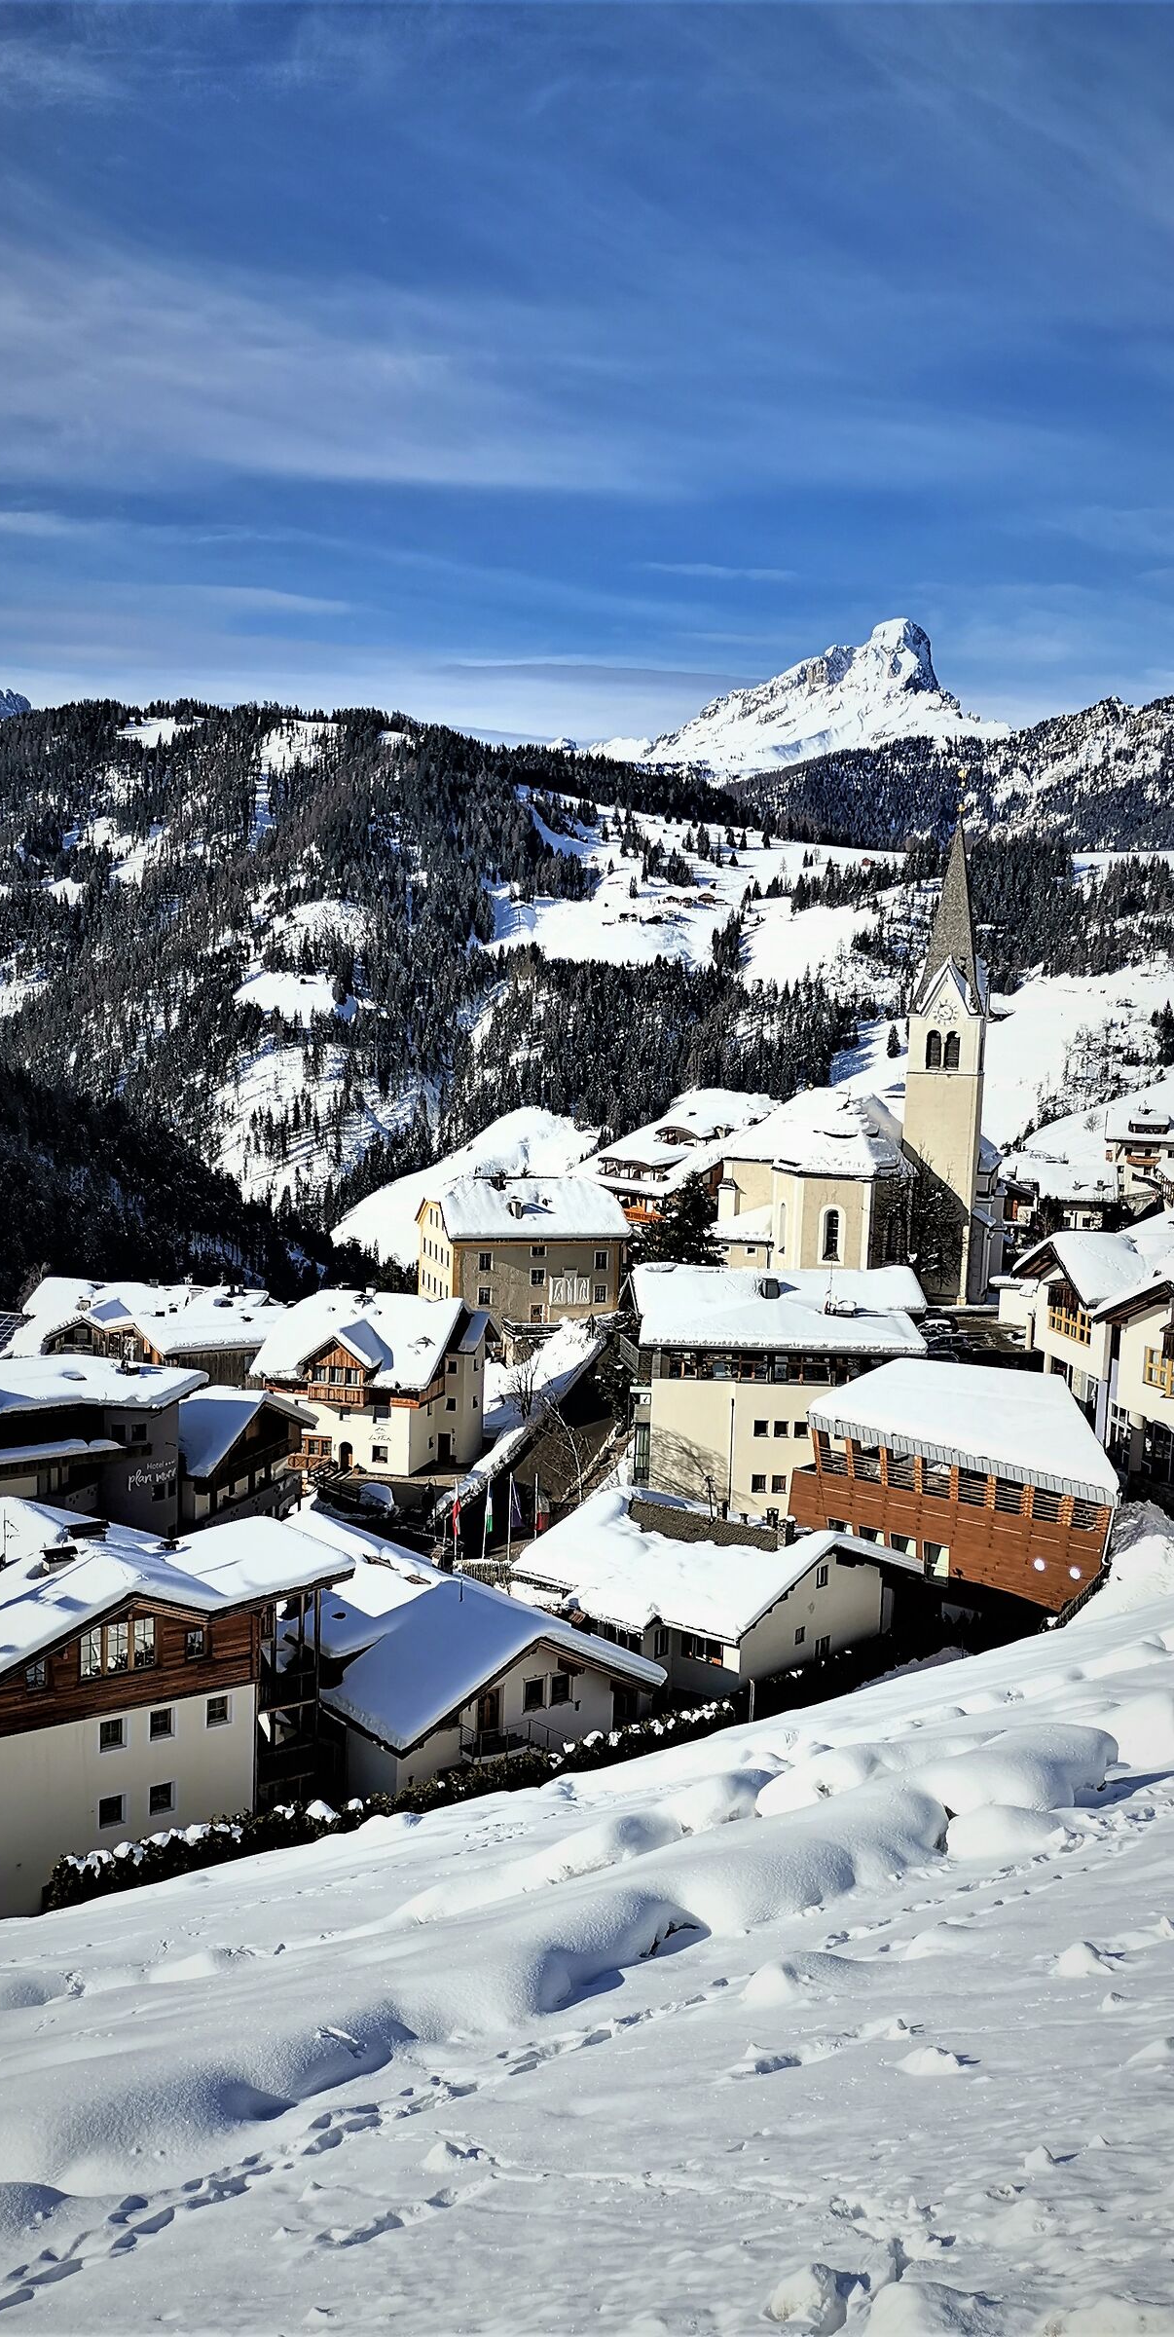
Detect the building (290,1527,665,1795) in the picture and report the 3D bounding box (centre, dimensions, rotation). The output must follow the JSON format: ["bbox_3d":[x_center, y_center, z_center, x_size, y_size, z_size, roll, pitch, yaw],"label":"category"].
[{"bbox_3d":[-7.270,21.740,83.680,13.600,6.500,17.500,-3,7,-37],"label":"building"}]

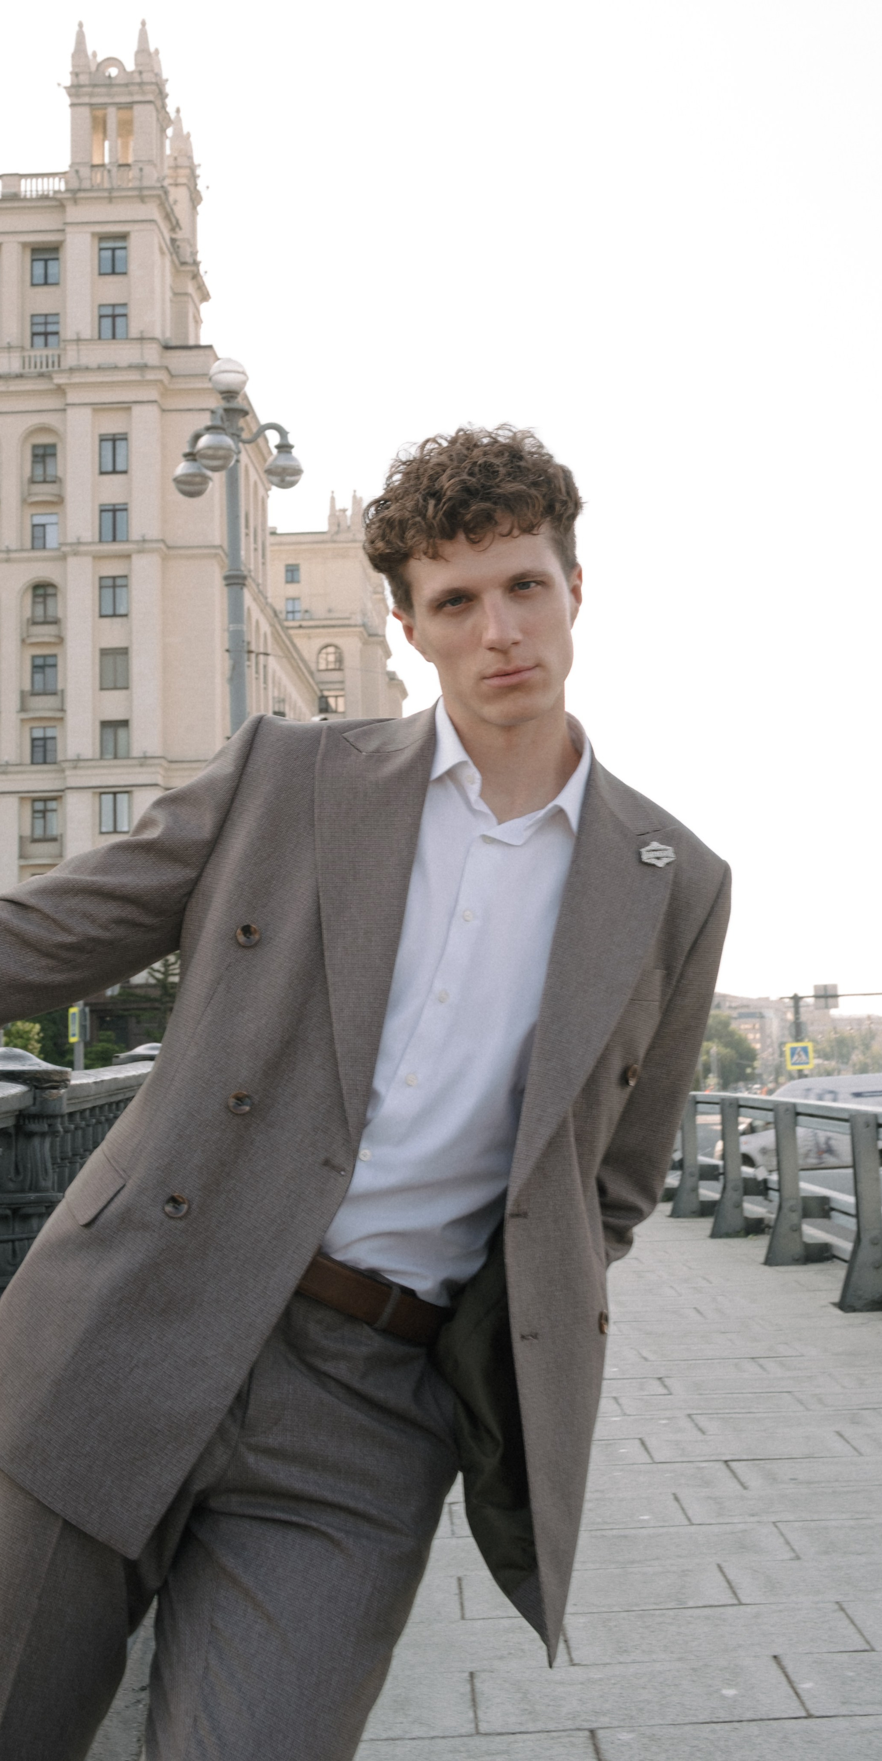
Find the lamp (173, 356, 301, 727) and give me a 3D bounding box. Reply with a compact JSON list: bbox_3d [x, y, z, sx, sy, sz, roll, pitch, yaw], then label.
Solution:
[{"bbox_3d":[-2.277,-1.027,20.300,1.500,9.800,1.500,-1,-7,-11],"label":"lamp"}]

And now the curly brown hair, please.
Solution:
[{"bbox_3d":[0.025,-0.307,1.570,0.195,0.175,0.220,-13,-5,-1],"label":"curly brown hair"}]

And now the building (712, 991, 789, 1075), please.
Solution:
[{"bbox_3d":[87.392,46.068,520.000,28.000,28.000,28.000,-3,-7,11],"label":"building"}]

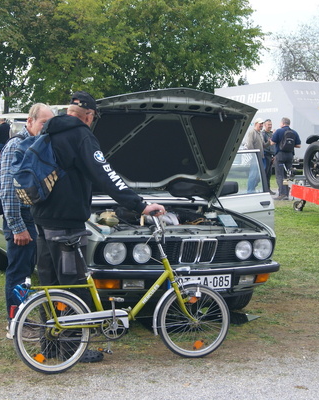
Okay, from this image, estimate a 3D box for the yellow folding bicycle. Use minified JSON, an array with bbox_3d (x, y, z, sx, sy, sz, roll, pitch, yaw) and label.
[{"bbox_3d":[-0.250,0.586,4.930,1.540,1.020,0.500,0,5,-31],"label":"yellow folding bicycle"}]

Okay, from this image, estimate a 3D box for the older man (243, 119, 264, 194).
[{"bbox_3d":[2.091,-0.920,16.400,0.380,1.740,0.500,4,6,24],"label":"older man"}]

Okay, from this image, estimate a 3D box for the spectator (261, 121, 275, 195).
[{"bbox_3d":[2.477,-0.982,17.100,0.500,1.750,0.360,-2,6,-27],"label":"spectator"}]

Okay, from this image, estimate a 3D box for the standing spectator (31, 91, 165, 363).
[{"bbox_3d":[-0.436,0.178,5.020,0.600,1.800,0.700,-3,7,-37],"label":"standing spectator"}]

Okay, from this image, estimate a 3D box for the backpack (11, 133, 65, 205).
[{"bbox_3d":[-0.800,-0.207,4.930,0.310,0.450,0.220,10,-6,42],"label":"backpack"}]

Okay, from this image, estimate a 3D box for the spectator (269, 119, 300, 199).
[{"bbox_3d":[2.674,-0.870,15.900,0.540,1.770,0.380,-1,6,-20],"label":"spectator"}]

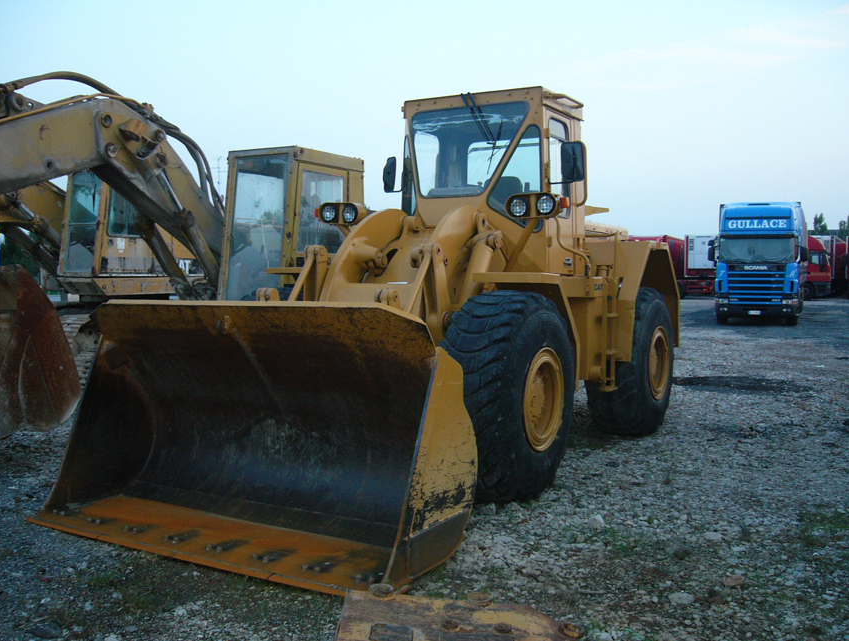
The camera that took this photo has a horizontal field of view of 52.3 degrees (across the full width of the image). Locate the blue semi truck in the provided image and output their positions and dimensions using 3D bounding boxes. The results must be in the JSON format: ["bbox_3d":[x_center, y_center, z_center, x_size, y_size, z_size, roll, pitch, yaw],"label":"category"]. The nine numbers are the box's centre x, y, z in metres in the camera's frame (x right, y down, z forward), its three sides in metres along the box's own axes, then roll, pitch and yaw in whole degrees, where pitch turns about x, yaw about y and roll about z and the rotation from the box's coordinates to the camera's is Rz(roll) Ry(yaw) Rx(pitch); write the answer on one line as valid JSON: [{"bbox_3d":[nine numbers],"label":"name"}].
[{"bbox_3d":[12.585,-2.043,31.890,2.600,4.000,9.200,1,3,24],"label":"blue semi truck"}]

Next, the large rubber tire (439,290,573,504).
[{"bbox_3d":[0.646,0.540,6.524,0.570,1.540,1.580,1,3,30],"label":"large rubber tire"}]

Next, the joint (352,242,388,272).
[{"bbox_3d":[-0.466,-0.533,7.315,0.270,0.250,0.200,1,3,30],"label":"joint"}]

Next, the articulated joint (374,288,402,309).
[{"bbox_3d":[-0.259,-0.150,6.045,0.180,0.180,0.150,1,3,30],"label":"articulated joint"}]

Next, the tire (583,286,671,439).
[{"bbox_3d":[2.224,0.401,9.211,0.570,1.540,1.580,1,3,31],"label":"tire"}]

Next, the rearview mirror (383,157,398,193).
[{"bbox_3d":[-0.350,-1.502,8.896,0.180,0.360,0.070,2,4,42],"label":"rearview mirror"}]

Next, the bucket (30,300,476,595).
[{"bbox_3d":[-1.094,0.629,5.686,2.940,1.470,1.200,1,3,30],"label":"bucket"}]

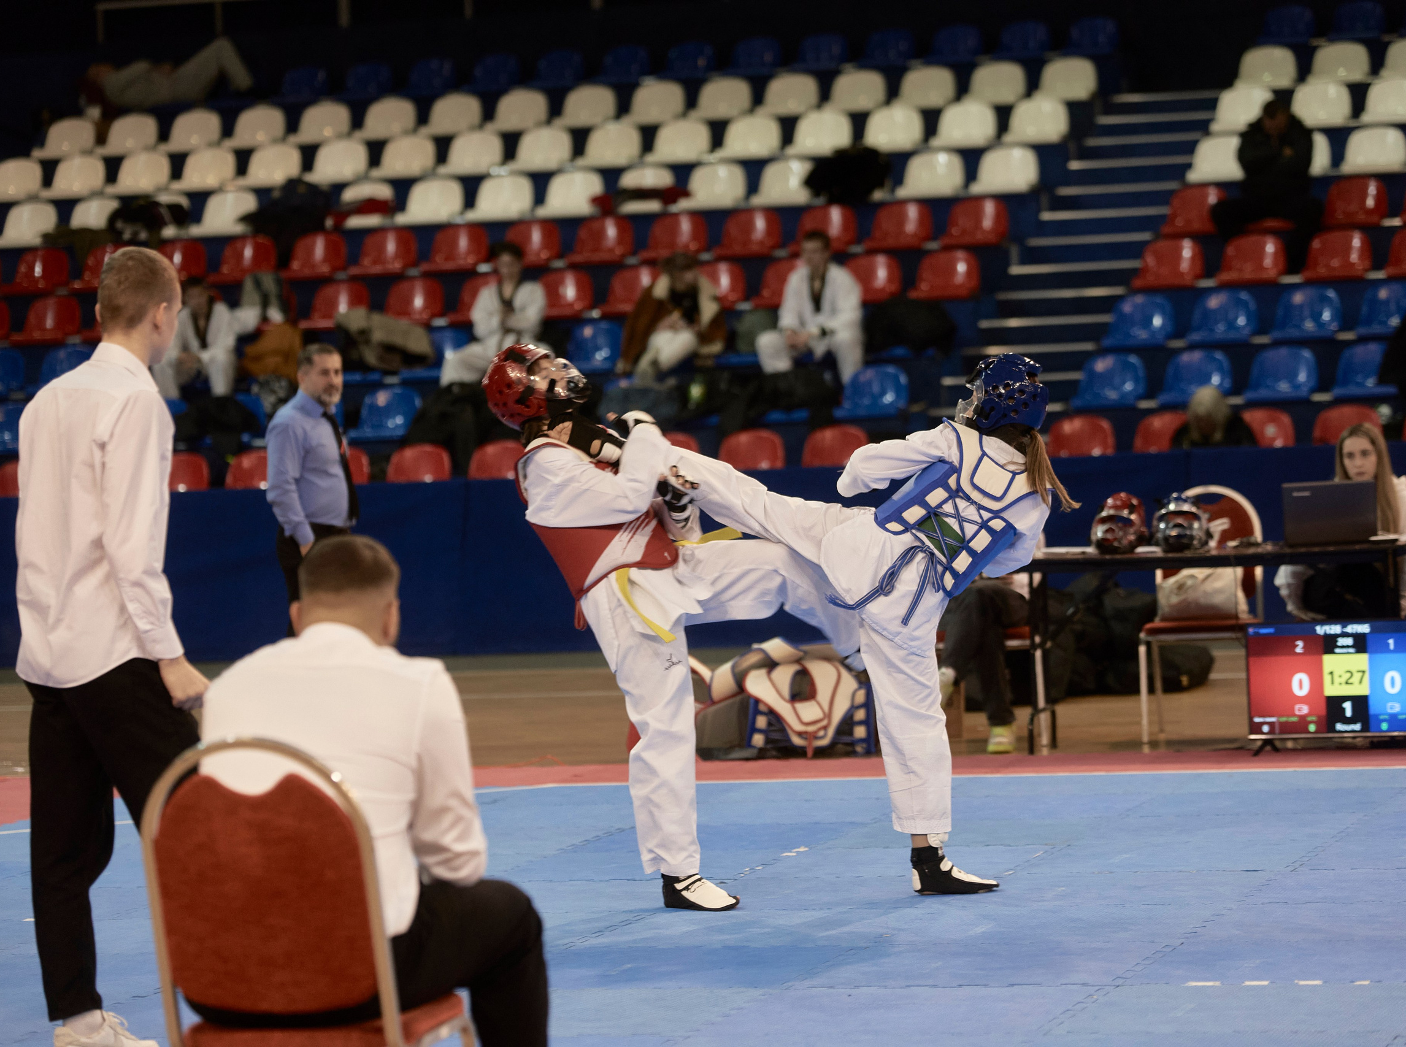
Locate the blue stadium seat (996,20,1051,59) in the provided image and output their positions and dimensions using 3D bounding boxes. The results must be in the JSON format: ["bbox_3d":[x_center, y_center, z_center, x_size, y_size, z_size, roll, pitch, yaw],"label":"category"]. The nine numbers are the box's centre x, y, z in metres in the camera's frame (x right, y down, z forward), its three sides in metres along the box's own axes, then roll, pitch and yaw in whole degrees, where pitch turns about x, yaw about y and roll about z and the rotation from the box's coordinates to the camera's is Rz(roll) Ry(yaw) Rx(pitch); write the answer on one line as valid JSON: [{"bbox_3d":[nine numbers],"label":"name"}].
[{"bbox_3d":[2.118,-3.209,34.812,0.390,0.290,0.380,-2,2,16],"label":"blue stadium seat"}]

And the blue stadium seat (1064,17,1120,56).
[{"bbox_3d":[2.752,-3.456,37.255,0.410,0.330,0.400,-2,2,16],"label":"blue stadium seat"}]

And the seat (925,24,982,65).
[{"bbox_3d":[1.720,-3.279,36.011,0.400,0.300,0.360,-2,2,18],"label":"seat"}]

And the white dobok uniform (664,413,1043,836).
[{"bbox_3d":[0.447,0.280,14.800,1.000,1.140,0.500,-3,2,-14],"label":"white dobok uniform"}]

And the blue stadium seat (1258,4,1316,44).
[{"bbox_3d":[3.837,-3.268,34.504,0.365,0.295,0.350,-2,2,16],"label":"blue stadium seat"}]

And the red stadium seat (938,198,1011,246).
[{"bbox_3d":[1.766,-1.958,34.076,0.390,0.320,0.372,-2,2,16],"label":"red stadium seat"}]

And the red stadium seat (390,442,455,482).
[{"bbox_3d":[-1.572,-0.289,28.355,0.365,0.295,0.350,-2,2,16],"label":"red stadium seat"}]

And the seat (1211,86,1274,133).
[{"bbox_3d":[3.346,-2.553,32.467,0.390,0.290,0.380,-2,2,16],"label":"seat"}]

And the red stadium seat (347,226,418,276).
[{"bbox_3d":[-2.112,-1.798,34.635,0.410,0.330,0.400,-2,2,16],"label":"red stadium seat"}]

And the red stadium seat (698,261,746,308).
[{"bbox_3d":[0.048,-1.381,30.614,0.365,0.295,0.350,-2,2,16],"label":"red stadium seat"}]

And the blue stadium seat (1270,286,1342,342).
[{"bbox_3d":[3.623,-1.255,31.439,0.390,0.320,0.372,-2,2,16],"label":"blue stadium seat"}]

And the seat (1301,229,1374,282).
[{"bbox_3d":[3.925,-1.661,32.414,0.390,0.320,0.372,-2,2,16],"label":"seat"}]

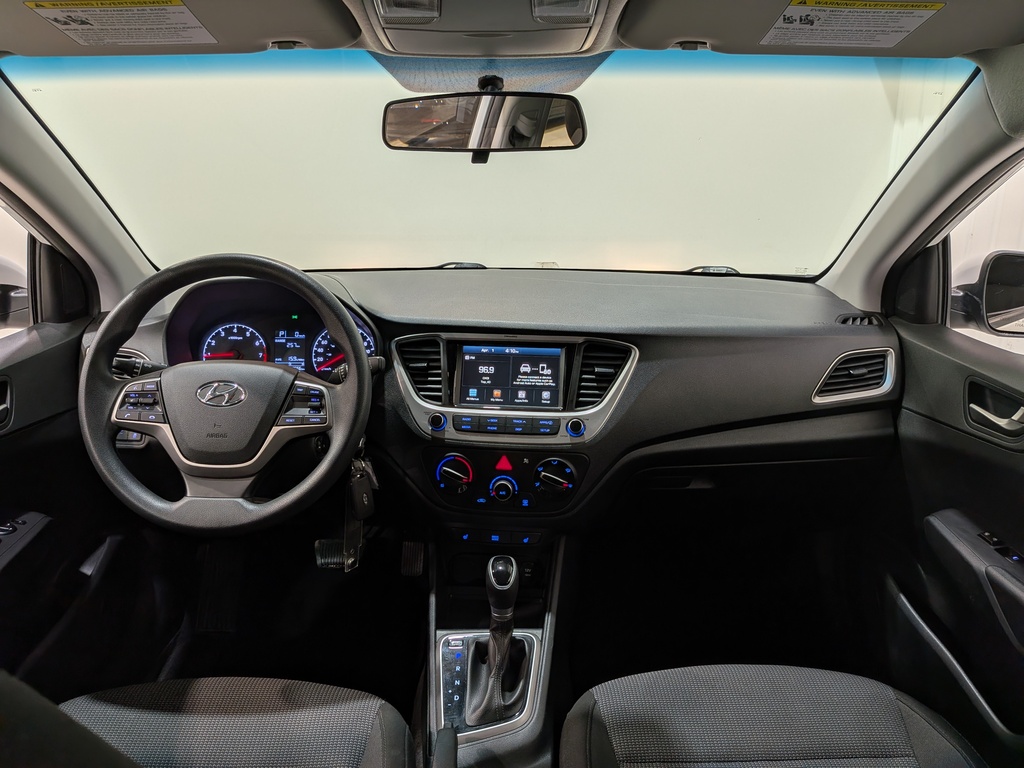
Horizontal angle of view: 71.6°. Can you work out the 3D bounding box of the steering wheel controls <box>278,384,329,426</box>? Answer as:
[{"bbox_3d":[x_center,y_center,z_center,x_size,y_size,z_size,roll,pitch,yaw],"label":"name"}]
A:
[{"bbox_3d":[-0.276,0.028,0.938,0.067,0.056,0.023,0,-12,-2],"label":"steering wheel controls"}]

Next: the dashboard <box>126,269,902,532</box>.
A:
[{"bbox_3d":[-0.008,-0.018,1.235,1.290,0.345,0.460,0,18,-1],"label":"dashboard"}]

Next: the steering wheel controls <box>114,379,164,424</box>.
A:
[{"bbox_3d":[-0.491,0.025,0.935,0.060,0.058,0.023,0,-12,-2],"label":"steering wheel controls"}]

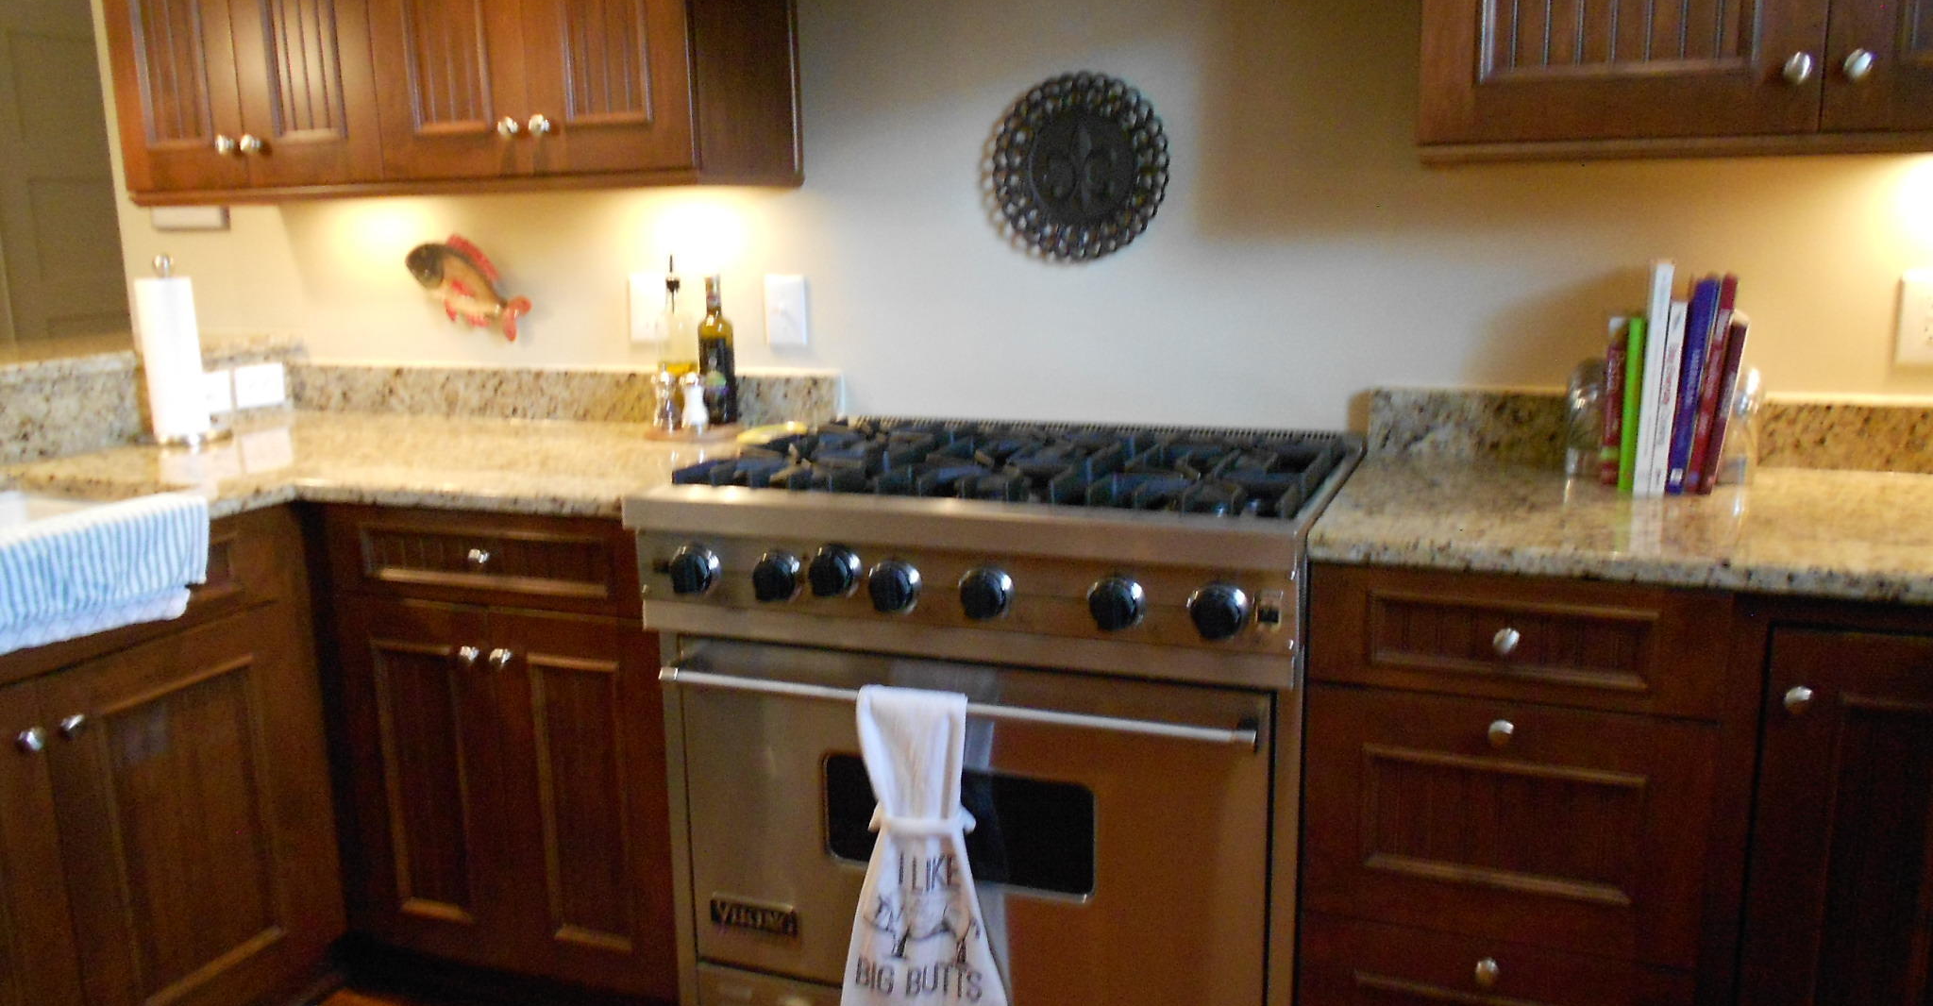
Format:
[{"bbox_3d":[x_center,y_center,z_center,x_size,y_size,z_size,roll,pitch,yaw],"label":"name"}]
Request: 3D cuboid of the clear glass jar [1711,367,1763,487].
[{"bbox_3d":[1.044,-0.112,2.003,0.087,0.165,0.087,3,12,21],"label":"clear glass jar"}]

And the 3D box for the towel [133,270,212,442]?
[{"bbox_3d":[-1.422,-0.258,2.608,0.096,0.284,0.096,-1,11,0],"label":"towel"}]

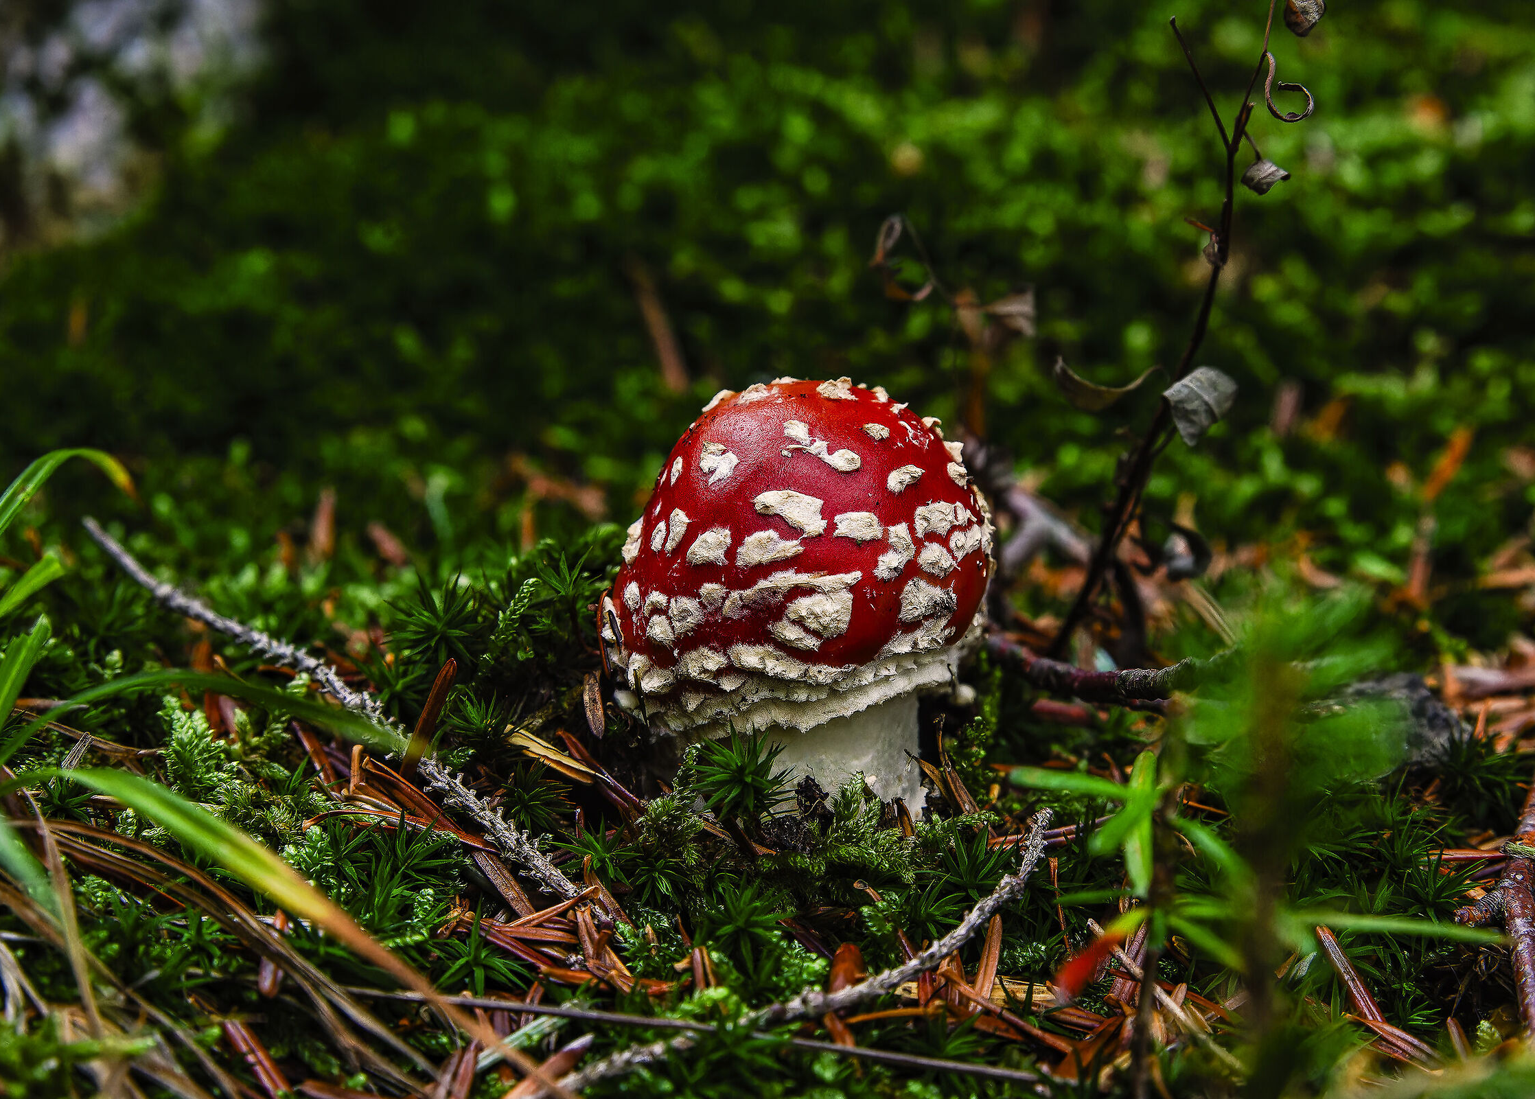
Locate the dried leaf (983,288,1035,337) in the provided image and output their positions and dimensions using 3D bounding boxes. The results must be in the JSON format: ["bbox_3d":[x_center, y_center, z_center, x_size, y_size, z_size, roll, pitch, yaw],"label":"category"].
[{"bbox_3d":[0.047,-0.046,0.620,0.011,0.009,0.006,0,12,0],"label":"dried leaf"}]

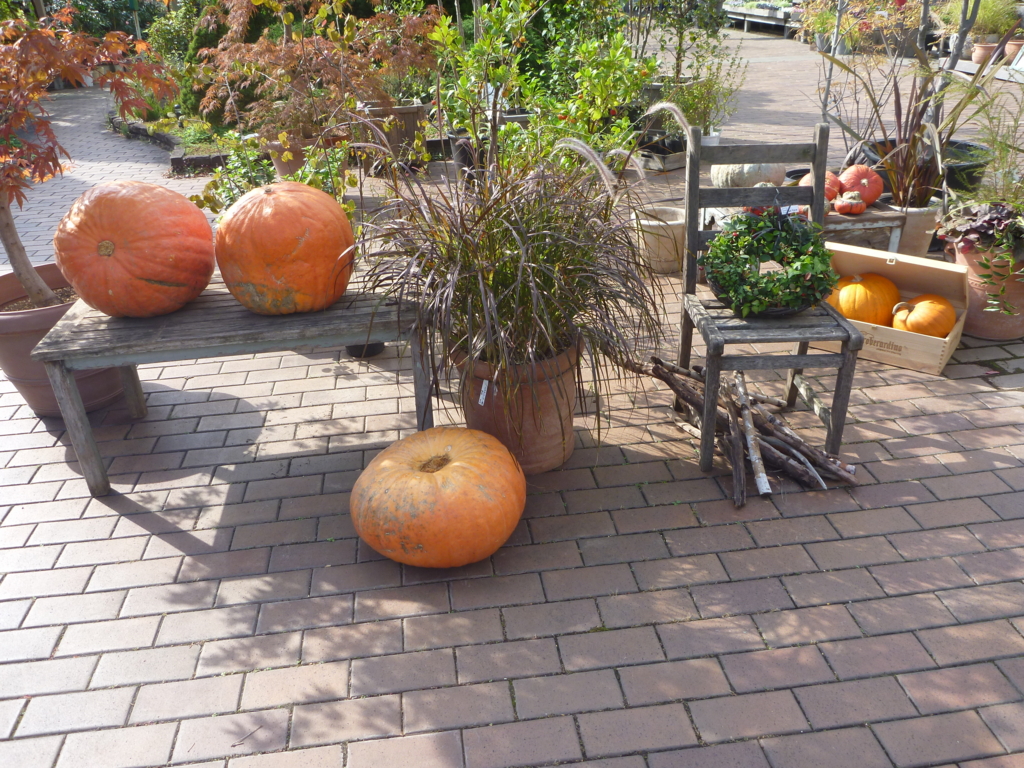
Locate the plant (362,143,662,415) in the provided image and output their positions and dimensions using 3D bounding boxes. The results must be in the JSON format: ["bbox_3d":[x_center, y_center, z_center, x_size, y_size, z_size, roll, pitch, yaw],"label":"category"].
[{"bbox_3d":[0.008,-0.308,2.546,0.920,0.790,0.860,-5,27,-6],"label":"plant"}]

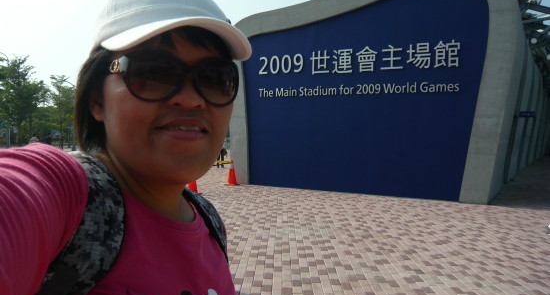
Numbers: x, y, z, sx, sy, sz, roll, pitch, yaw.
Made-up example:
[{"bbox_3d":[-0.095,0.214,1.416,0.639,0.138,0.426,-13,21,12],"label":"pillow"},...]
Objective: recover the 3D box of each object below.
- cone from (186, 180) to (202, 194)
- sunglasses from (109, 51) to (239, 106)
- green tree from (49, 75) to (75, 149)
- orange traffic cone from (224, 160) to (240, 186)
[{"bbox_3d":[-1.990,0.754,10.864,0.420,0.720,0.420,1,2,-10],"label":"cone"},{"bbox_3d":[-0.128,-0.076,0.535,0.143,0.053,0.142,0,4,-32],"label":"sunglasses"},{"bbox_3d":[-14.849,-2.383,31.048,2.200,5.300,2.200,0,2,-26],"label":"green tree"},{"bbox_3d":[-1.220,0.708,12.837,0.420,0.720,0.420,1,2,-5],"label":"orange traffic cone"}]

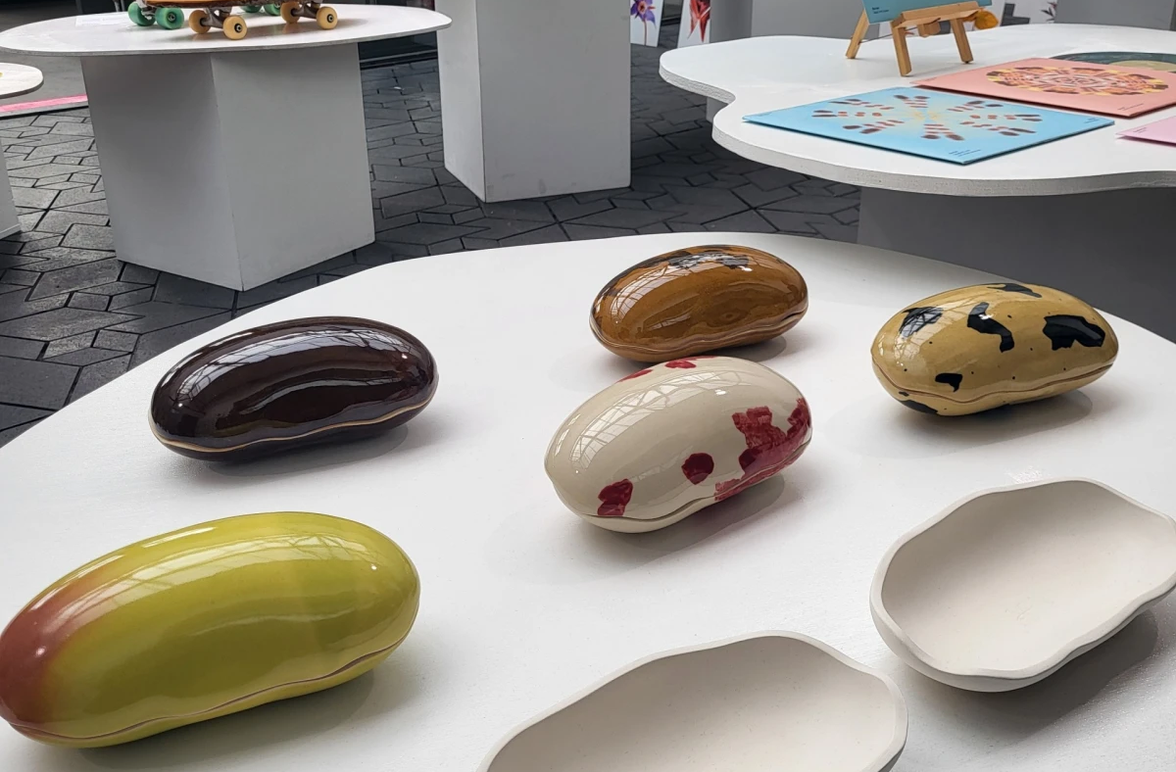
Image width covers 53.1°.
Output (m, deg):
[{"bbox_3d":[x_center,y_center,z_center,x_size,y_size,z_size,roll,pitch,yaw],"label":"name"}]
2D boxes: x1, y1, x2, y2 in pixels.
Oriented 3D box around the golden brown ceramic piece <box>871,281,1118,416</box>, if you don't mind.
[{"bbox_3d":[0.296,-0.027,0.864,0.189,0.092,0.111,-6,25,-13],"label":"golden brown ceramic piece"}]

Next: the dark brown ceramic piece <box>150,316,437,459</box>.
[{"bbox_3d":[-0.199,0.001,0.815,0.200,0.090,0.108,-13,27,-25],"label":"dark brown ceramic piece"}]

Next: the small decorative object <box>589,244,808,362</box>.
[{"bbox_3d":[0.092,-0.067,0.962,0.193,0.088,0.106,-11,26,-22],"label":"small decorative object"}]

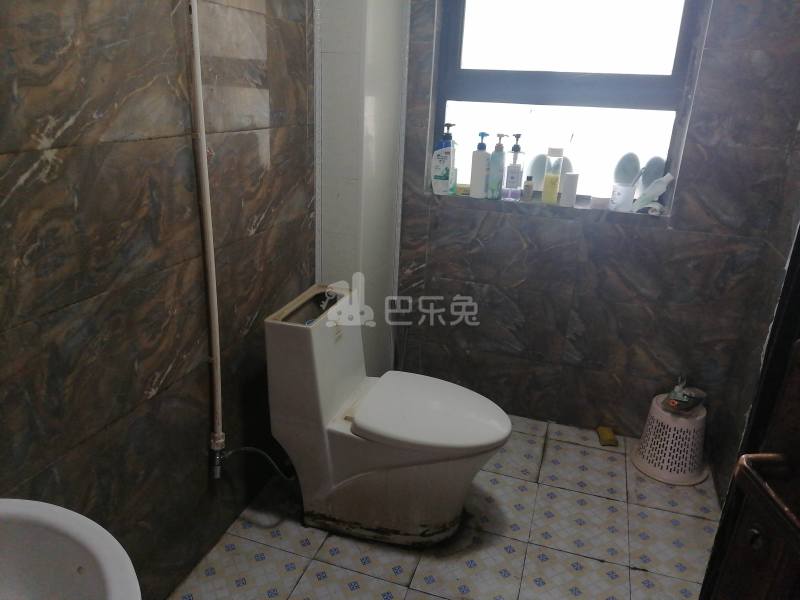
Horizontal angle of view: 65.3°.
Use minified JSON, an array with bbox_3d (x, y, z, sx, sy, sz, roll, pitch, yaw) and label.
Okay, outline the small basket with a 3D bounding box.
[{"bbox_3d":[1.025,0.504,2.330,0.273,0.241,0.273,8,21,16],"label":"small basket"}]

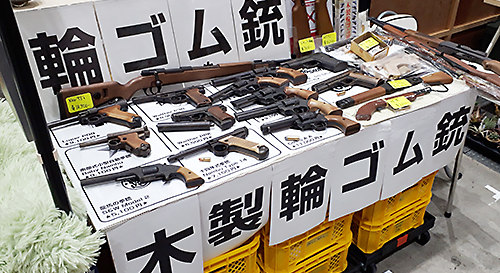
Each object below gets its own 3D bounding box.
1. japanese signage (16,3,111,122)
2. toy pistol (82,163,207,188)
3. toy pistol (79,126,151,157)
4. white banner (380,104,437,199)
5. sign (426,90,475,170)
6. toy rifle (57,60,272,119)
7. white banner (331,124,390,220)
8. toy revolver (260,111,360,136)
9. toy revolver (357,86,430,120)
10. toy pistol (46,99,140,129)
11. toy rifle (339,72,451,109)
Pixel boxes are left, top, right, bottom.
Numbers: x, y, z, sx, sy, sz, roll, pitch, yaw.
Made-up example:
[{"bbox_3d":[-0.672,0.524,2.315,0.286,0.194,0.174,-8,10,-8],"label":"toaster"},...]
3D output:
[{"bbox_3d":[-0.570,-0.226,1.224,0.246,0.350,0.006,-20,23,-30],"label":"japanese signage"},{"bbox_3d":[-0.248,0.103,0.897,0.264,0.036,0.109,-11,30,-17],"label":"toy pistol"},{"bbox_3d":[-0.348,0.029,1.037,0.187,0.032,0.121,-14,32,-21],"label":"toy pistol"},{"bbox_3d":[0.514,0.056,1.288,0.210,0.297,0.008,-18,34,-27],"label":"white banner"},{"bbox_3d":[0.692,-0.004,1.383,0.205,0.290,0.008,-18,34,-27],"label":"sign"},{"bbox_3d":[-0.224,-0.187,1.381,0.832,0.133,0.050,-12,25,-29],"label":"toy rifle"},{"bbox_3d":[0.334,0.112,1.201,0.210,0.290,0.015,-19,36,-26],"label":"white banner"},{"bbox_3d":[0.176,-0.025,1.111,0.237,0.038,0.152,-19,33,-29],"label":"toy revolver"},{"bbox_3d":[0.464,-0.106,1.241,0.293,0.030,0.085,-14,32,-19],"label":"toy revolver"},{"bbox_3d":[-0.472,-0.038,1.178,0.251,0.036,0.165,-20,35,-27],"label":"toy pistol"},{"bbox_3d":[0.499,-0.152,1.308,0.475,0.040,0.086,-18,34,-25],"label":"toy rifle"}]

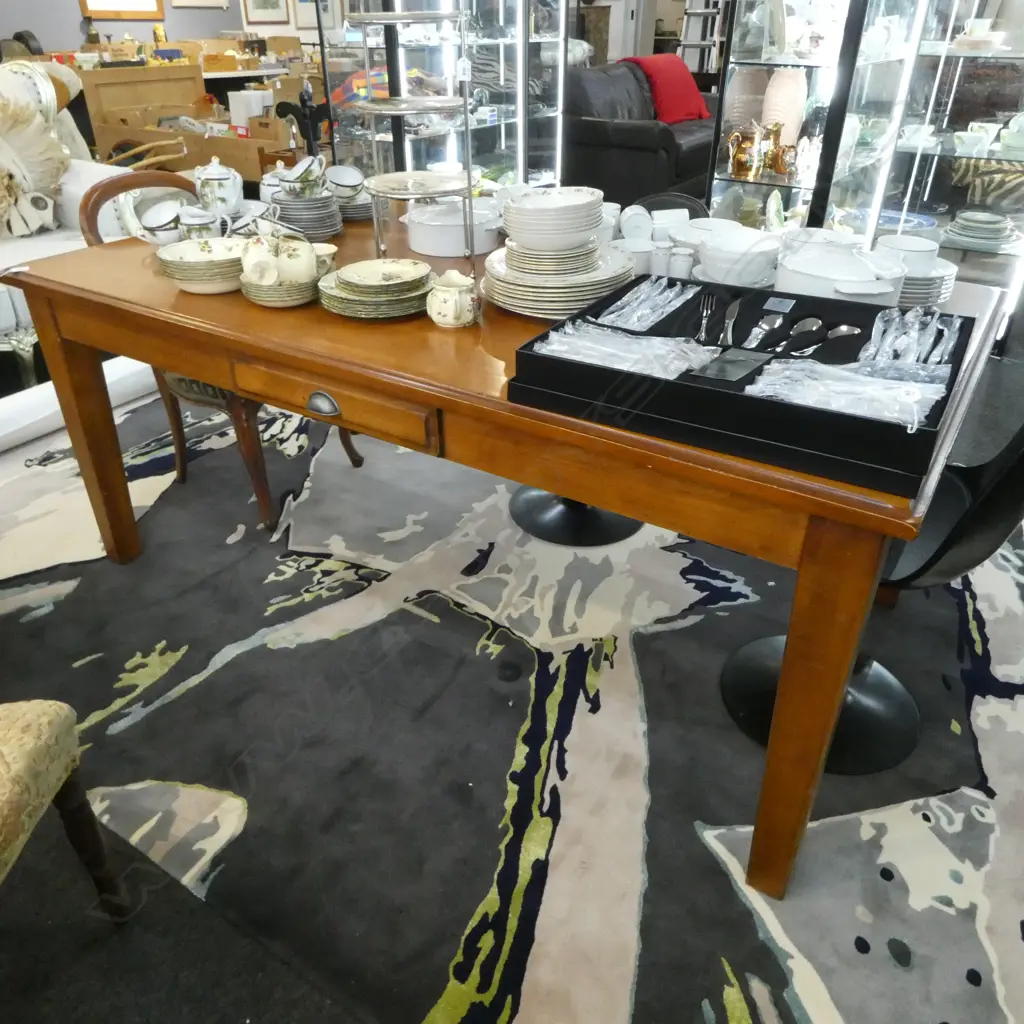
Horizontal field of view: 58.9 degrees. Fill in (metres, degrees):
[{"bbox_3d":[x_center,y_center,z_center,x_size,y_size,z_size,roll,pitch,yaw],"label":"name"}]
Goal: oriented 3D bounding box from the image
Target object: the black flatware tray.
[{"bbox_3d":[0.344,-0.224,1.348,0.557,0.088,0.427,16,35,22],"label":"black flatware tray"}]

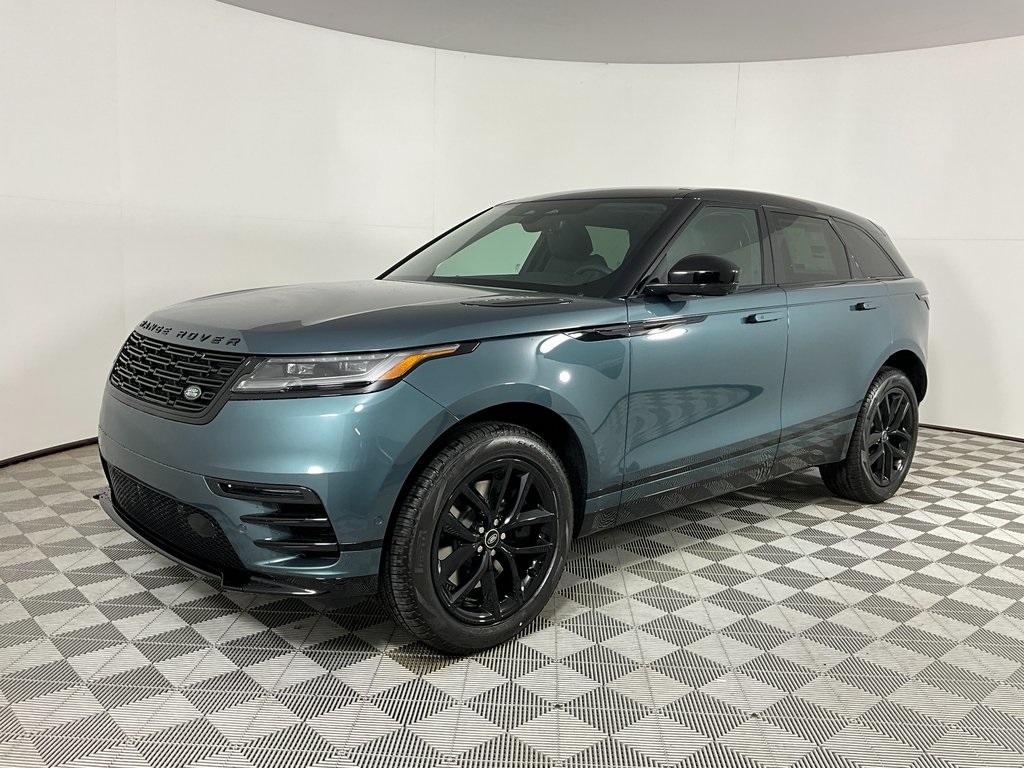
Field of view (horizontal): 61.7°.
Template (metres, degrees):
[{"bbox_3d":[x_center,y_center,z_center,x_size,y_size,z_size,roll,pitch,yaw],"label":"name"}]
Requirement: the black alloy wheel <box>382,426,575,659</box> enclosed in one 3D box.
[{"bbox_3d":[-0.114,0.505,2.880,0.760,0.755,0.255,-5,10,-41],"label":"black alloy wheel"}]

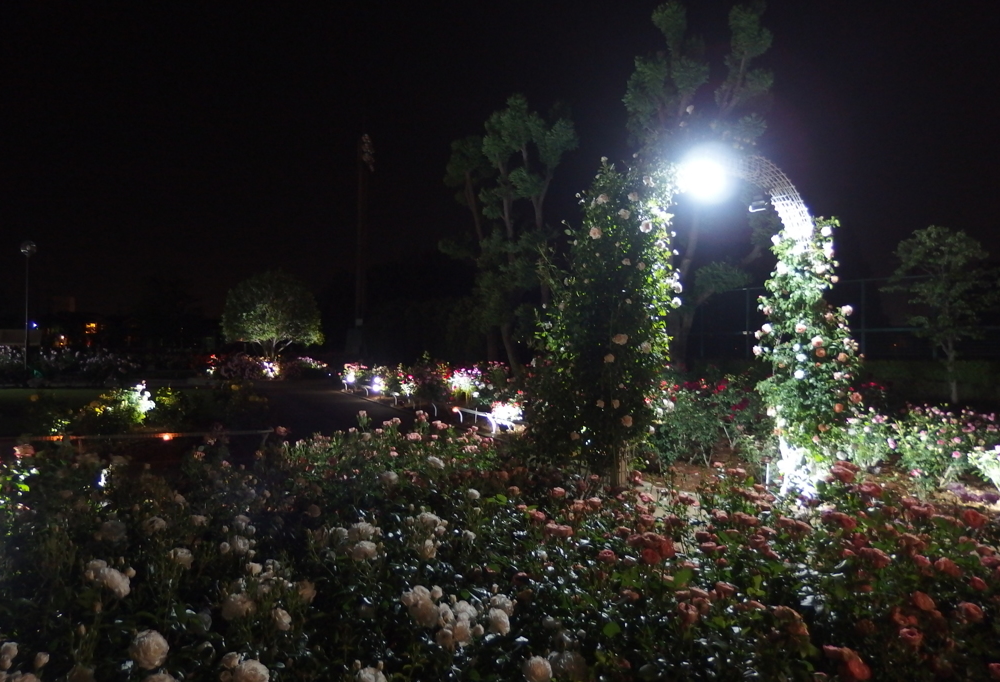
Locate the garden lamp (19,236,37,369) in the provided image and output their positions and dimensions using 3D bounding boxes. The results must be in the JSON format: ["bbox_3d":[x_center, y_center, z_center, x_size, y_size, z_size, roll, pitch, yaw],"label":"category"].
[{"bbox_3d":[-14.350,-0.867,22.500,0.487,4.383,0.500,0,-1,0],"label":"garden lamp"}]

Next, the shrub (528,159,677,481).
[{"bbox_3d":[1.008,-0.180,7.200,1.379,3.155,1.150,1,0,0],"label":"shrub"}]

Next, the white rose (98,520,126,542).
[{"bbox_3d":[-1.351,0.665,2.580,0.092,0.077,0.088,1,-1,-28],"label":"white rose"}]

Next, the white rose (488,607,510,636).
[{"bbox_3d":[-0.001,0.778,2.050,0.061,0.067,0.058,1,0,0],"label":"white rose"}]

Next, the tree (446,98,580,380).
[{"bbox_3d":[0.284,-2.692,20.000,3.679,7.954,3.700,0,-1,0],"label":"tree"}]

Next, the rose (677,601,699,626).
[{"bbox_3d":[0.463,0.672,1.820,0.051,0.061,0.056,0,-1,14],"label":"rose"}]

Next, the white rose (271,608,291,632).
[{"bbox_3d":[-0.624,0.791,2.100,0.057,0.058,0.054,1,0,-16],"label":"white rose"}]

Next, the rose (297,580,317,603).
[{"bbox_3d":[-0.510,0.661,1.950,0.052,0.058,0.056,0,-1,-15],"label":"rose"}]

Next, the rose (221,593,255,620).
[{"bbox_3d":[-0.743,0.754,2.100,0.102,0.074,0.097,1,0,-19],"label":"rose"}]

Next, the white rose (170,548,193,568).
[{"bbox_3d":[-1.120,0.765,2.600,0.077,0.065,0.073,1,0,-23],"label":"white rose"}]

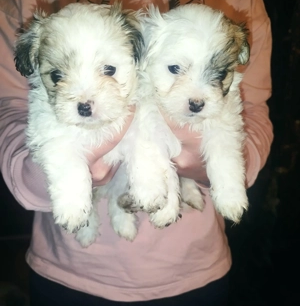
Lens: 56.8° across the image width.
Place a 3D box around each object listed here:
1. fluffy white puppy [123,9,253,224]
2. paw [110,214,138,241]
[{"bbox_3d":[0.055,-0.054,0.410,0.180,0.290,0.180,0,10,-3],"label":"fluffy white puppy"},{"bbox_3d":[-0.040,0.116,0.430,0.041,0.043,0.045,0,10,-3],"label":"paw"}]

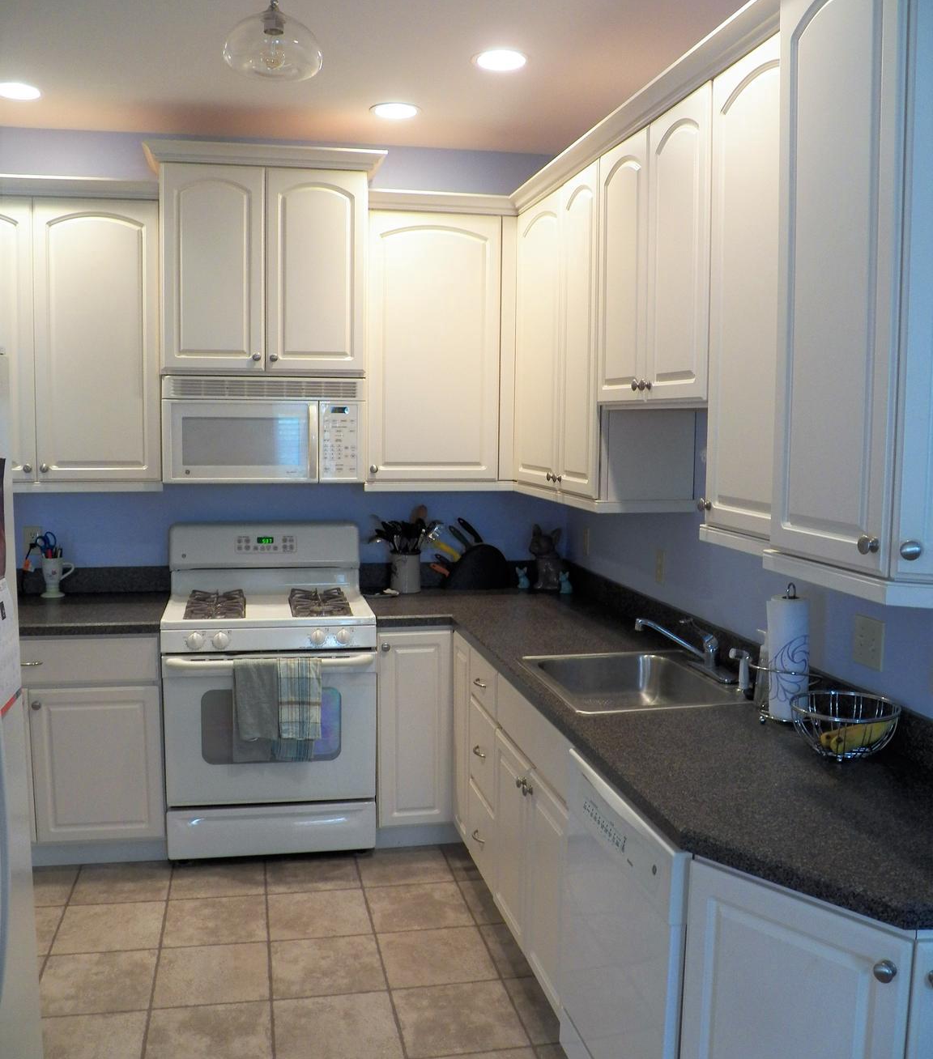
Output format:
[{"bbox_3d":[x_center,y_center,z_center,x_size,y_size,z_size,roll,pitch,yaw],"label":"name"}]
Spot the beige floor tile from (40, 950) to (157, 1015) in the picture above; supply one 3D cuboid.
[{"bbox_3d":[-1.048,1.290,2.853,0.327,0.012,0.327,-1,6,-12],"label":"beige floor tile"}]

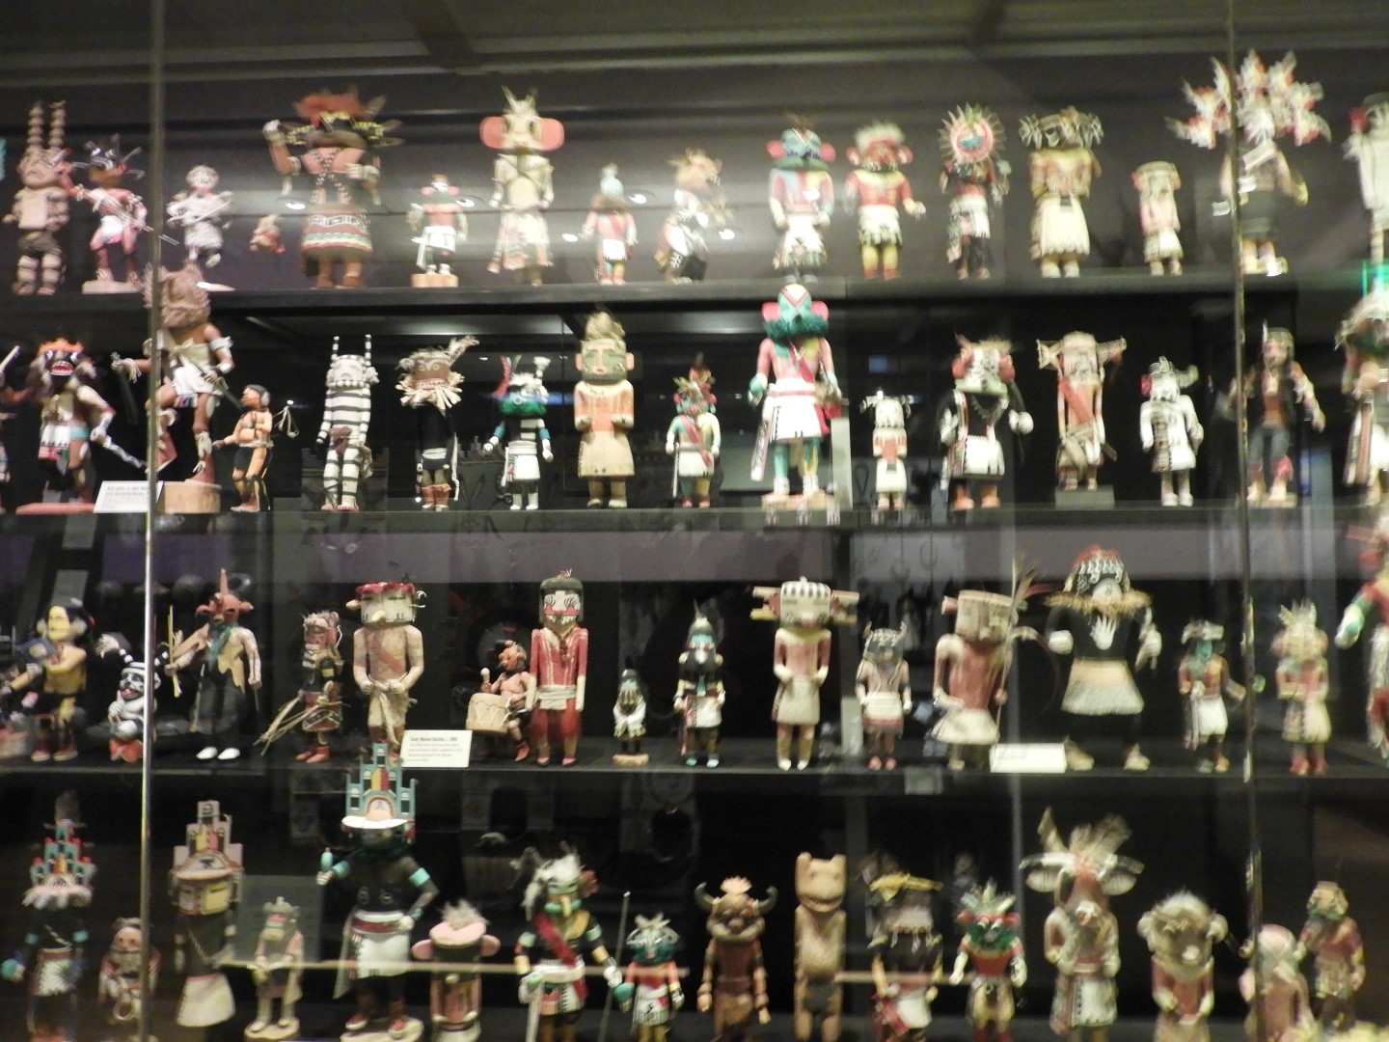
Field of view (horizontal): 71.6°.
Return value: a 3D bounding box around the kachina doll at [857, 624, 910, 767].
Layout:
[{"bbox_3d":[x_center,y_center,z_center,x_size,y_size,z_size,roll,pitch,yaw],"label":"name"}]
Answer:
[{"bbox_3d":[0.303,0.282,1.538,0.087,0.234,0.065,0,-1,6],"label":"kachina doll"}]

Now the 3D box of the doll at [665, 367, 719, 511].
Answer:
[{"bbox_3d":[-0.002,-0.145,1.660,0.092,0.241,0.080,0,-2,2],"label":"doll"}]

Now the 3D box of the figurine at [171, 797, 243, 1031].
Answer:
[{"bbox_3d":[-0.805,0.656,1.587,0.111,0.389,0.100,0,-1,-10],"label":"figurine"}]

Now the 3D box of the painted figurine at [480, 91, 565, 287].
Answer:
[{"bbox_3d":[-0.298,-0.578,1.665,0.142,0.338,0.110,0,-2,3],"label":"painted figurine"}]

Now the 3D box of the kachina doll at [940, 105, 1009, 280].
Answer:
[{"bbox_3d":[0.499,-0.587,1.720,0.119,0.304,0.105,-1,-2,15],"label":"kachina doll"}]

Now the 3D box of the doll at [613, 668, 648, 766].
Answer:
[{"bbox_3d":[-0.104,0.319,1.563,0.058,0.159,0.050,0,-1,3],"label":"doll"}]

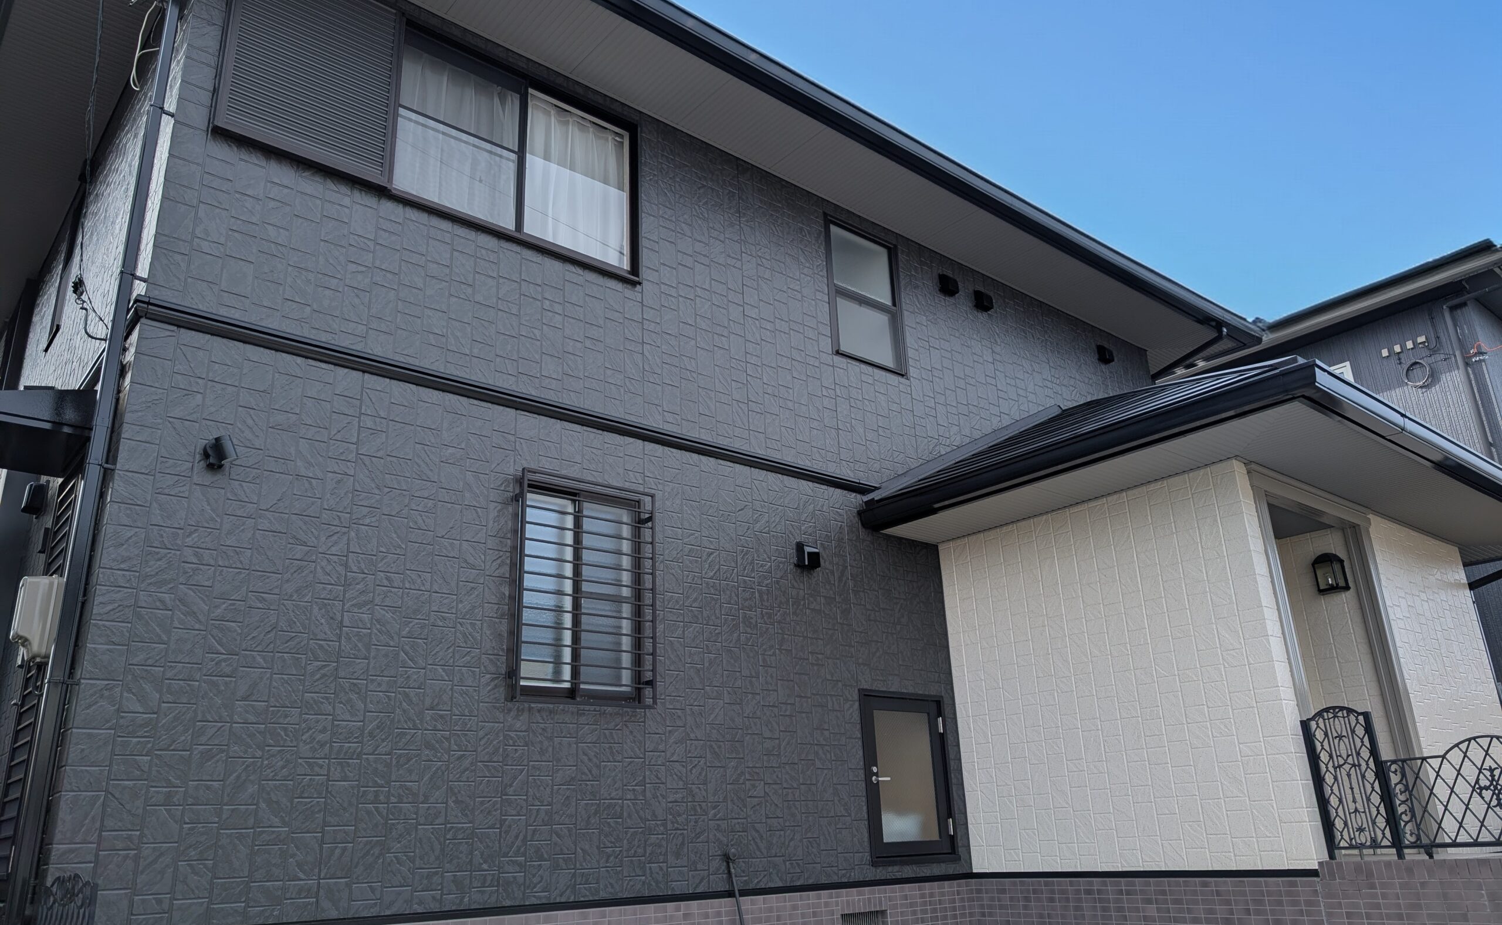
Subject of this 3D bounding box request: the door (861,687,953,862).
[{"bbox_3d":[1.114,2.222,7.398,0.865,1.130,0.080,14,-25,-38],"label":"door"}]

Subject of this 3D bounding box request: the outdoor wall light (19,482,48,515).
[{"bbox_3d":[-4.301,0.218,6.262,0.110,0.175,0.125,14,-25,-39],"label":"outdoor wall light"}]

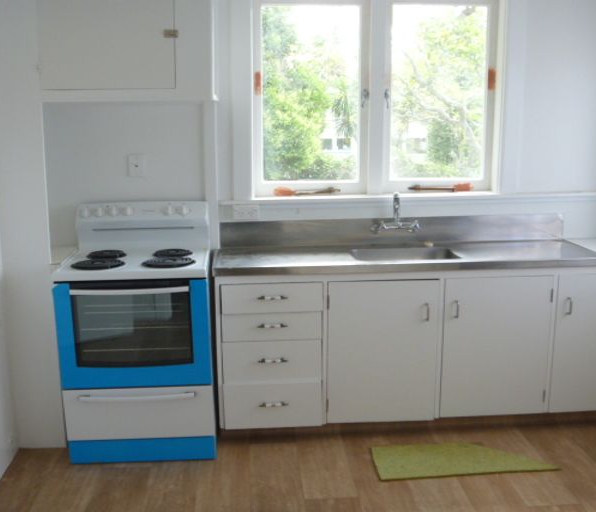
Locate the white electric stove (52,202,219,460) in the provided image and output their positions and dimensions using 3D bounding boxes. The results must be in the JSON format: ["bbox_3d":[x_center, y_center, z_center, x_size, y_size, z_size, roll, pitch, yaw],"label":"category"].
[{"bbox_3d":[-0.713,0.334,3.450,0.637,1.118,0.593,-2,12,-4],"label":"white electric stove"}]

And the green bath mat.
[{"bbox_3d":[0.737,0.903,3.351,0.791,0.012,0.308,-2,12,-4],"label":"green bath mat"}]

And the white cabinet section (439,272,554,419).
[{"bbox_3d":[0.920,0.385,3.742,0.527,0.682,0.489,-2,12,-4],"label":"white cabinet section"}]

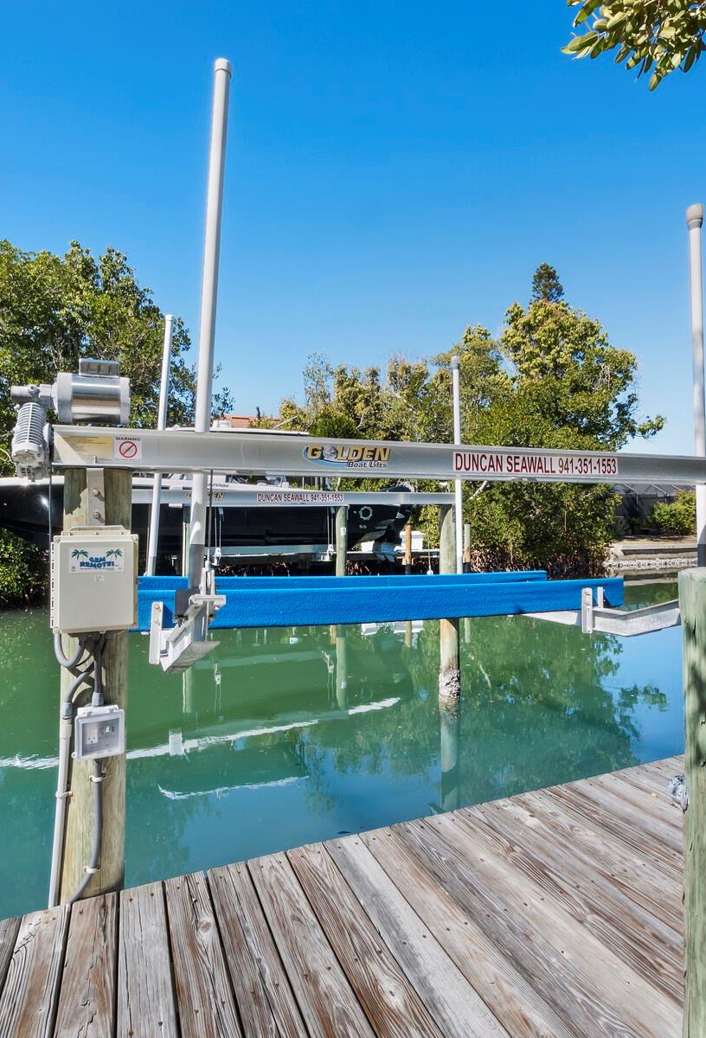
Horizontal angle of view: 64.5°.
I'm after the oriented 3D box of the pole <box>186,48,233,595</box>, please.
[{"bbox_3d":[-0.608,-0.800,2.330,0.066,2.240,0.066,3,-1,-22],"label":"pole"}]

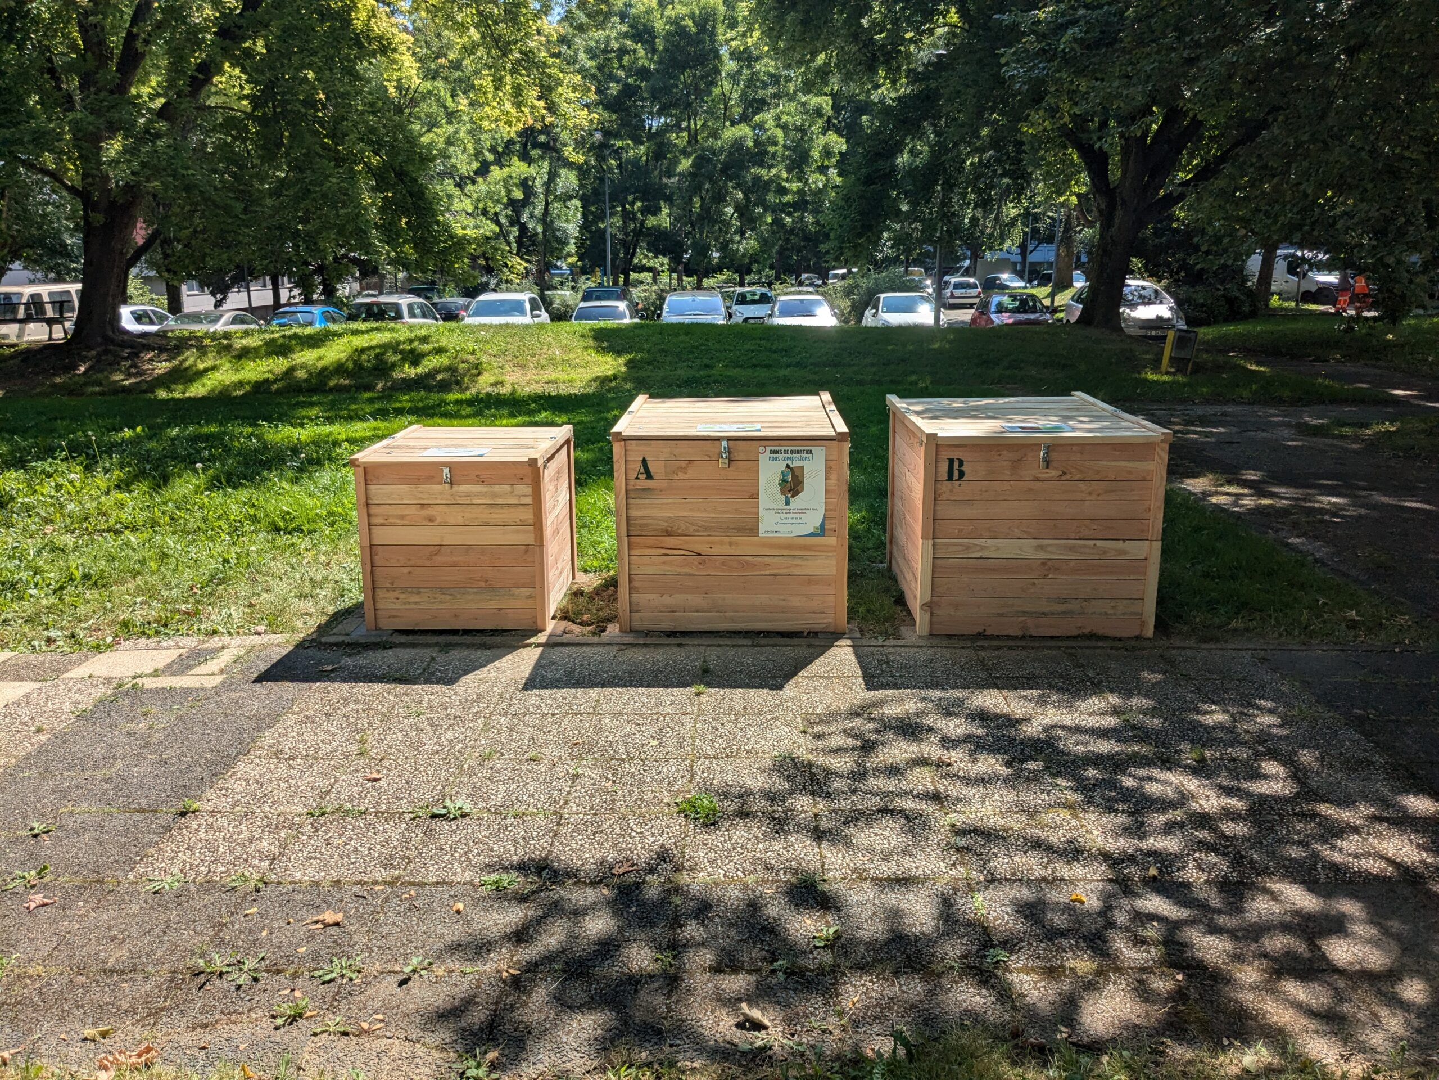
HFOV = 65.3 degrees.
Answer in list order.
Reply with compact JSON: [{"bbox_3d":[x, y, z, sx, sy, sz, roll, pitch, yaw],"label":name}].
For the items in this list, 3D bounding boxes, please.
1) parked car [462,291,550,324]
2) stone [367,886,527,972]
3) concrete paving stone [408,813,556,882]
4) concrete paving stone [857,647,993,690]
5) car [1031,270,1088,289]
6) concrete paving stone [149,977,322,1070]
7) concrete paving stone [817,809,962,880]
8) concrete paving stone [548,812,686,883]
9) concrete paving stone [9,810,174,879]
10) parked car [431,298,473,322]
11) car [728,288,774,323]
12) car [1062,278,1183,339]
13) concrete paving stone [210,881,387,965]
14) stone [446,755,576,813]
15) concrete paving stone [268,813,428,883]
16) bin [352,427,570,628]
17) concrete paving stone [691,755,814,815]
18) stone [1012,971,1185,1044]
[{"bbox_3d":[-5.503,-5.552,28.774,1.810,1.660,4.350,-1,13,0],"label":"parked car"},{"bbox_3d":[-0.701,1.027,2.949,0.395,0.050,0.395,0,14,1],"label":"stone"},{"bbox_3d":[-0.700,0.935,3.349,0.400,0.050,0.400,-1,14,1],"label":"concrete paving stone"},{"bbox_3d":[0.930,0.547,4.874,0.395,0.050,0.395,0,14,1],"label":"concrete paving stone"},{"bbox_3d":[18.746,-13.920,61.510,1.800,1.600,4.400,-2,13,-3],"label":"car"},{"bbox_3d":[-1.107,1.124,2.566,0.395,0.050,0.395,0,14,1],"label":"concrete paving stone"},{"bbox_3d":[0.502,0.923,3.321,0.395,0.045,0.395,0,14,1],"label":"concrete paving stone"},{"bbox_3d":[-0.304,0.930,3.340,0.395,0.050,0.395,0,14,1],"label":"concrete paving stone"},{"bbox_3d":[-1.894,0.941,3.360,0.395,0.050,0.395,0,14,1],"label":"concrete paving stone"},{"bbox_3d":[-10.373,-8.812,44.473,1.740,1.480,4.050,-1,14,0],"label":"parked car"},{"bbox_3d":[1.256,-8.063,39.263,1.660,1.480,3.700,-1,13,0],"label":"car"},{"bbox_3d":[10.513,-5.953,29.097,1.760,1.630,4.280,-1,13,0],"label":"car"},{"bbox_3d":[-1.101,1.030,2.956,0.395,0.050,0.395,0,14,1],"label":"concrete paving stone"},{"bbox_3d":[-0.692,0.840,3.737,0.400,0.050,0.400,-1,14,1],"label":"stone"},{"bbox_3d":[-1.094,0.936,3.347,0.395,0.050,0.395,0,14,1],"label":"concrete paving stone"},{"bbox_3d":[-1.232,-0.085,5.668,0.858,0.840,0.920,0,14,2],"label":"bin"},{"bbox_3d":[0.112,0.834,3.716,0.395,0.050,0.395,0,14,1],"label":"concrete paving stone"},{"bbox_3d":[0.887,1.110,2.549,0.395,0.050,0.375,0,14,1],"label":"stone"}]

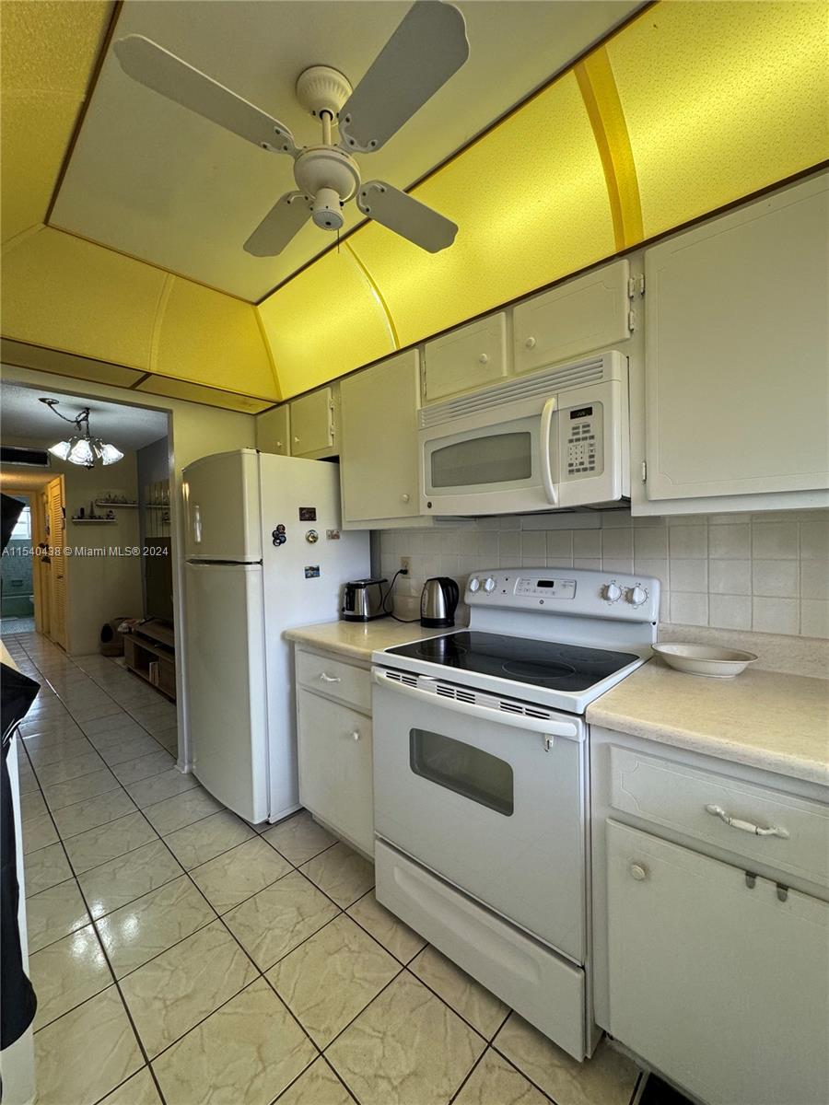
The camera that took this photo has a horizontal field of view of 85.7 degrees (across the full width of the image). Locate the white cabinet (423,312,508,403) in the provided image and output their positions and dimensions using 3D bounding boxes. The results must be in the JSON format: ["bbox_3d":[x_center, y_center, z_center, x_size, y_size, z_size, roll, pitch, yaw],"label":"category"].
[{"bbox_3d":[0.281,-0.717,1.762,0.365,0.250,0.303,0,2,44],"label":"white cabinet"}]

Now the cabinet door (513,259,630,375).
[{"bbox_3d":[0.469,-0.701,1.366,0.366,0.212,0.028,0,2,44],"label":"cabinet door"}]

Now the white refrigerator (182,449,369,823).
[{"bbox_3d":[-0.755,0.397,2.431,0.745,1.710,0.740,0,2,44],"label":"white refrigerator"}]

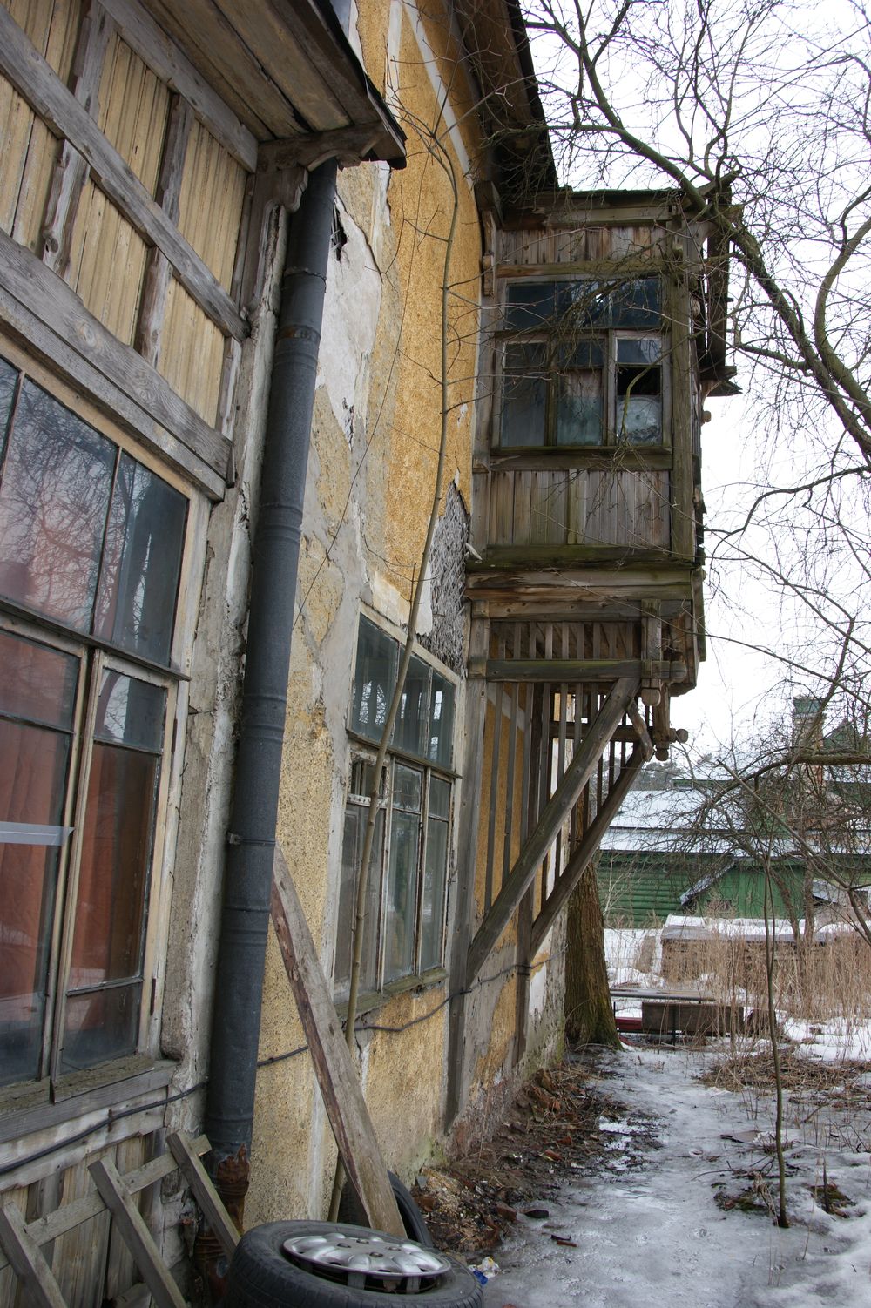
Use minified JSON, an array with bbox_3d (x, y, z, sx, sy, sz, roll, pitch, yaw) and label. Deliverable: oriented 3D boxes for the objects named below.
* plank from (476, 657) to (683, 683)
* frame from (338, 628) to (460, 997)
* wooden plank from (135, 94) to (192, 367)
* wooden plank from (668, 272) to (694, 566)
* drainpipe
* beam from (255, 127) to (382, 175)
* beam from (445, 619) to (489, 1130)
[{"bbox_3d":[0.895,0.107,6.203,1.289,0.130,0.110,2,-12,9],"label":"plank"},{"bbox_3d":[-0.154,0.832,5.084,0.090,1.593,1.931,0,-12,14],"label":"frame"},{"bbox_3d":[-0.732,-1.152,2.653,0.060,0.769,0.075,0,-12,14],"label":"wooden plank"},{"bbox_3d":[1.573,-1.530,6.255,0.130,1.985,0.120,2,-12,9],"label":"wooden plank"},{"bbox_3d":[-0.493,-0.024,3.057,0.135,3.384,0.135,0,-12,14],"label":"drainpipe"},{"bbox_3d":[-0.355,-1.608,3.158,0.406,0.120,0.090,0,-12,14],"label":"beam"},{"bbox_3d":[0.222,1.279,6.157,0.100,3.105,0.130,0,-12,14],"label":"beam"}]

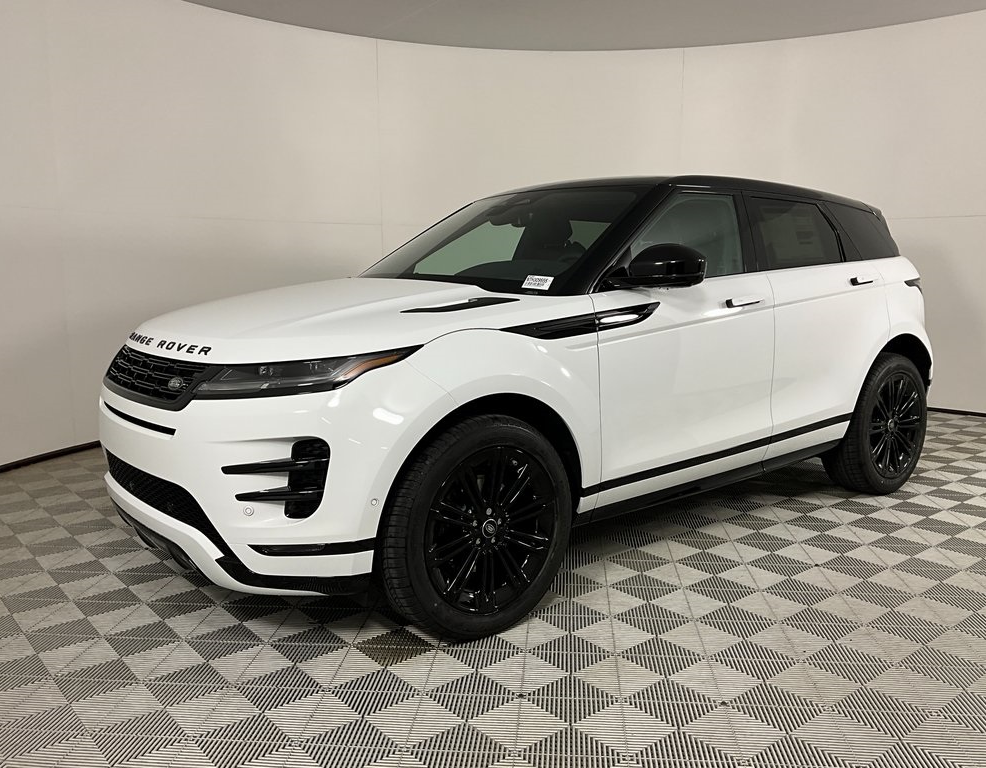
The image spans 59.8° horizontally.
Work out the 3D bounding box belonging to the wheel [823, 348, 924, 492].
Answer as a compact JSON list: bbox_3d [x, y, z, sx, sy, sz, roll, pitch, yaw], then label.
[{"bbox_3d":[2.022,0.194,4.535,0.750,0.750,0.250,-7,11,-38],"label":"wheel"}]

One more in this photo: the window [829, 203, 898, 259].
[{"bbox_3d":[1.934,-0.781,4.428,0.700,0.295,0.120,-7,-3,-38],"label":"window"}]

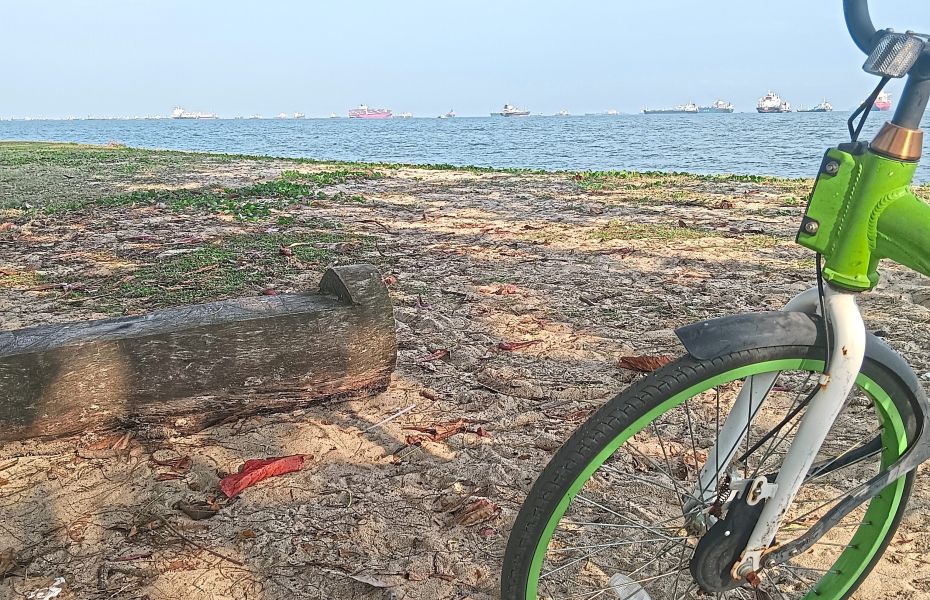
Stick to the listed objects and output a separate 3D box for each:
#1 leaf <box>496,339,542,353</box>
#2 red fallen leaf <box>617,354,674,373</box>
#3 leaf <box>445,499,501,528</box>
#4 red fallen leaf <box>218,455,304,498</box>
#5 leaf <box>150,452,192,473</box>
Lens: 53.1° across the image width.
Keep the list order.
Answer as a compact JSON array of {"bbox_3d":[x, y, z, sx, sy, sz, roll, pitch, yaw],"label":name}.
[{"bbox_3d":[0.186,0.149,3.144,0.150,0.024,0.060,-5,12,-21],"label":"leaf"},{"bbox_3d":[0.569,0.190,2.878,0.190,0.040,0.095,-1,11,0],"label":"red fallen leaf"},{"bbox_3d":[0.018,0.414,1.805,0.060,0.027,0.122,9,14,39],"label":"leaf"},{"bbox_3d":[-0.436,0.372,2.025,0.078,0.032,0.215,9,15,40],"label":"red fallen leaf"},{"bbox_3d":[-0.656,0.365,2.089,0.095,0.025,0.060,-1,11,-3],"label":"leaf"}]

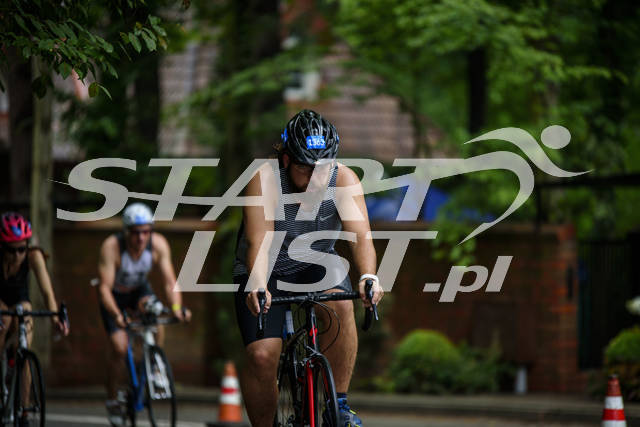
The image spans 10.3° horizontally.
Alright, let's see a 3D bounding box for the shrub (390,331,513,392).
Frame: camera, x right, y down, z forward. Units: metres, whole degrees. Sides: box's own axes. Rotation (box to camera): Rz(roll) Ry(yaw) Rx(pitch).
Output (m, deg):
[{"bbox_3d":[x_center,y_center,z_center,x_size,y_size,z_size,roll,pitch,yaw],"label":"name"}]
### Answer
[{"bbox_3d":[1.350,1.540,37.200,1.270,0.690,0.850,0,-2,0],"label":"shrub"}]

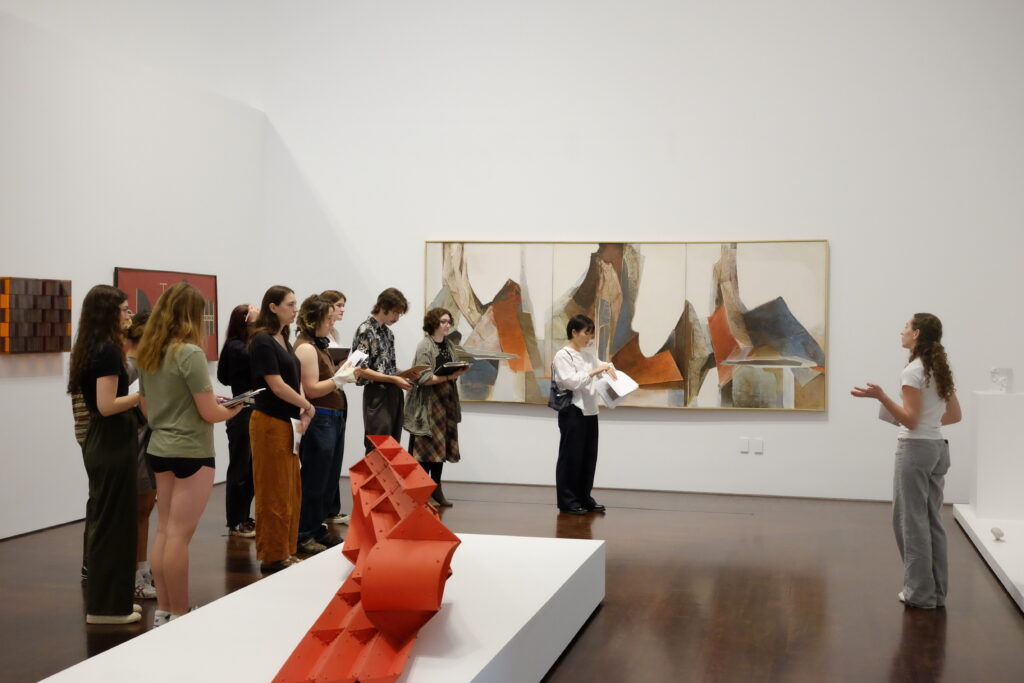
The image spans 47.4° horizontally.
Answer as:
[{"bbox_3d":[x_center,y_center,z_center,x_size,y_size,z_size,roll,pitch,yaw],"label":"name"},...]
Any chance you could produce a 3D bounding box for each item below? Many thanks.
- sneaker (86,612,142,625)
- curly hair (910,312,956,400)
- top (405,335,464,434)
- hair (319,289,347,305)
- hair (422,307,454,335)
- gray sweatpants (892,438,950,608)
[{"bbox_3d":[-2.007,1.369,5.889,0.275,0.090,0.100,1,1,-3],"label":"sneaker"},{"bbox_3d":[2.330,0.083,6.477,0.210,0.480,0.200,1,1,20],"label":"curly hair"},{"bbox_3d":[-0.669,0.378,9.809,0.340,0.820,0.430,2,1,40],"label":"top"},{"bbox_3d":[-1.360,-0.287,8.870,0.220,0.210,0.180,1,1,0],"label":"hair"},{"bbox_3d":[-0.618,-0.177,9.809,0.200,0.235,0.200,1,1,38],"label":"hair"},{"bbox_3d":[2.265,0.985,6.413,0.360,0.926,0.290,0,1,-45],"label":"gray sweatpants"}]

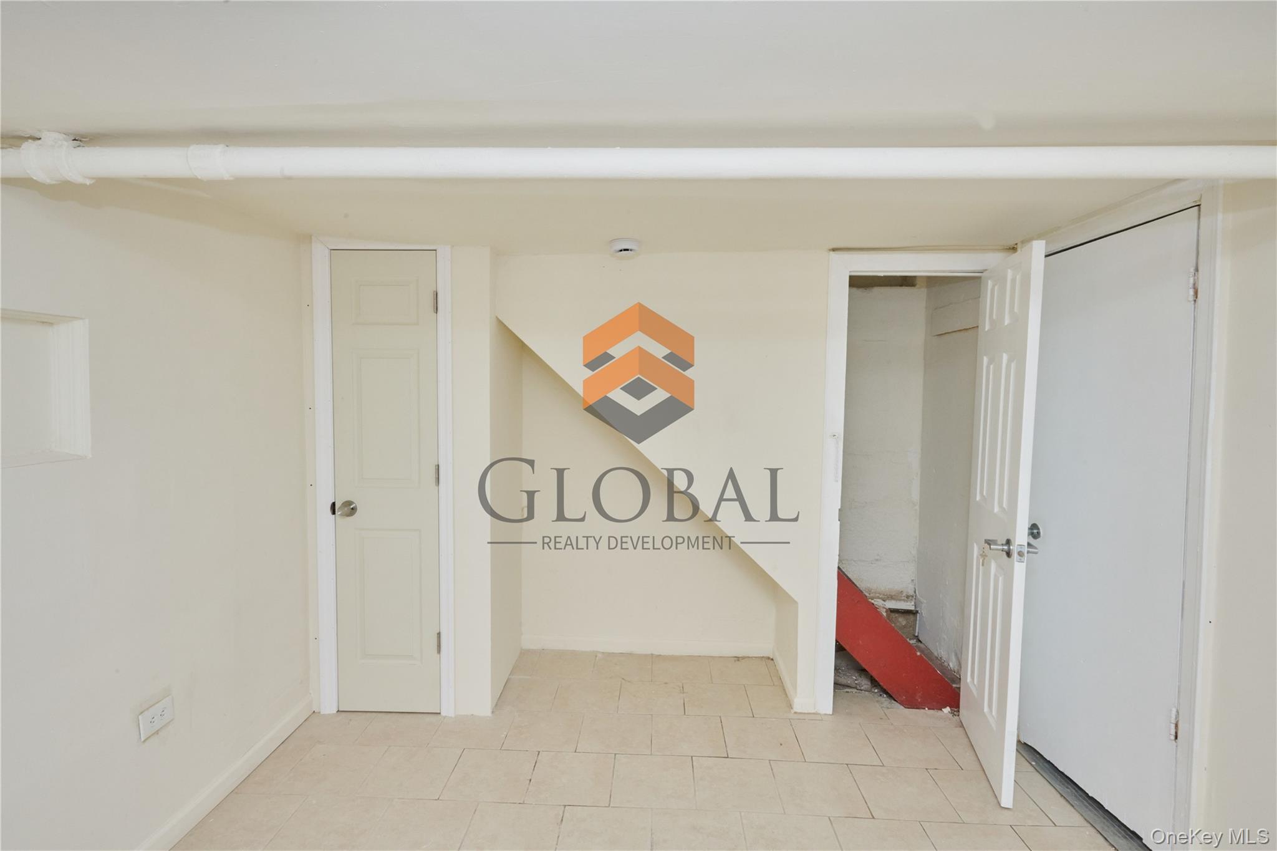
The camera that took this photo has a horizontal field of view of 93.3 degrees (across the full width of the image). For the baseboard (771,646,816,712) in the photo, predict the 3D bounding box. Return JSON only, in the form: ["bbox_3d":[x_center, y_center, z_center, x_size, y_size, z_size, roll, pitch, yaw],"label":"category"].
[{"bbox_3d":[0.761,1.247,3.005,0.110,0.078,0.565,1,3,2],"label":"baseboard"}]

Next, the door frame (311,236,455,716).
[{"bbox_3d":[-1.093,0.239,2.658,0.600,2.085,0.120,1,3,0],"label":"door frame"}]

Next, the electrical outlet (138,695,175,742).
[{"bbox_3d":[-1.455,0.888,1.830,0.008,0.077,0.118,1,3,2],"label":"electrical outlet"}]

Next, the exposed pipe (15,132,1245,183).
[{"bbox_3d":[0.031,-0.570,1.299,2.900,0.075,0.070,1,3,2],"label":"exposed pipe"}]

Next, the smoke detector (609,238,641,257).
[{"bbox_3d":[-0.056,-0.726,2.482,0.132,0.050,0.132,1,3,2],"label":"smoke detector"}]

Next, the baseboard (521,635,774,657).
[{"bbox_3d":[0.038,1.221,3.316,1.385,0.080,0.015,1,3,2],"label":"baseboard"}]

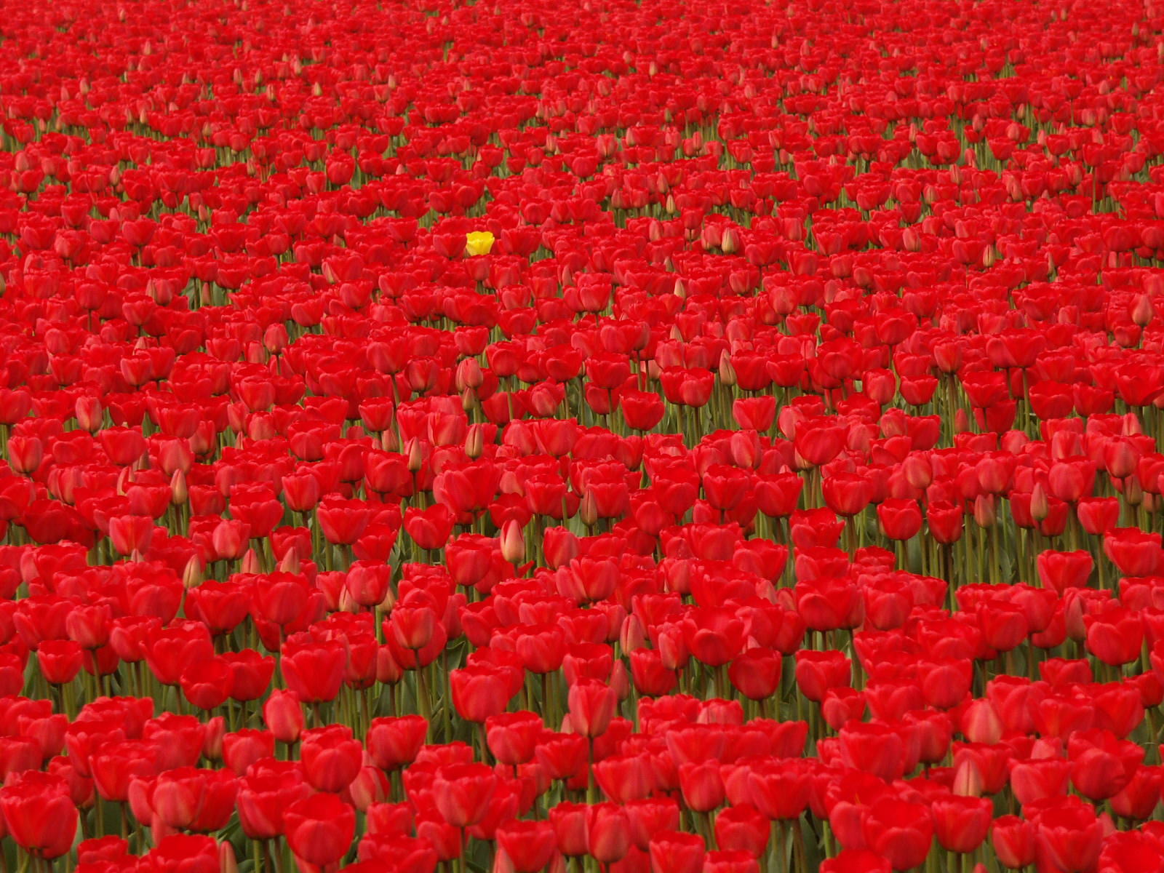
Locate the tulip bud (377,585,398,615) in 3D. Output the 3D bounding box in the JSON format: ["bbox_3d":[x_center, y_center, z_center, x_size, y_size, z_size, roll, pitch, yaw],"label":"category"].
[{"bbox_3d":[-0.270,0.220,9.203,0.030,0.050,0.030,3,6,0],"label":"tulip bud"}]

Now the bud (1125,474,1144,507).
[{"bbox_3d":[0.864,0.083,10.451,0.027,0.052,0.027,0,6,0],"label":"bud"}]

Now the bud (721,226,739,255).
[{"bbox_3d":[0.311,-0.411,14.062,0.035,0.060,0.035,0,6,0],"label":"bud"}]

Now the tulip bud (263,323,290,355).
[{"bbox_3d":[-0.541,-0.172,11.864,0.043,0.055,0.043,0,6,0],"label":"tulip bud"}]

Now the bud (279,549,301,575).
[{"bbox_3d":[-0.412,0.183,9.449,0.031,0.054,0.031,6,6,0],"label":"bud"}]

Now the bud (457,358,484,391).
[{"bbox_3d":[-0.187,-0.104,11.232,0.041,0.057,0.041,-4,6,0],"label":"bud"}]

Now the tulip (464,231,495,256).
[{"bbox_3d":[-0.213,-0.401,13.967,0.061,0.053,0.061,0,6,0],"label":"tulip"}]

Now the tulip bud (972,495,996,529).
[{"bbox_3d":[0.613,0.114,10.179,0.032,0.054,0.032,-5,6,0],"label":"tulip bud"}]

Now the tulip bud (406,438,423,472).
[{"bbox_3d":[-0.260,0.029,10.409,0.023,0.055,0.023,5,6,0],"label":"tulip bud"}]

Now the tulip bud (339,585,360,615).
[{"bbox_3d":[-0.305,0.211,8.758,0.029,0.046,0.029,-6,6,0],"label":"tulip bud"}]

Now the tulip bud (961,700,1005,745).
[{"bbox_3d":[0.468,0.338,7.822,0.050,0.062,0.050,0,6,0],"label":"tulip bud"}]

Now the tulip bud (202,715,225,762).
[{"bbox_3d":[-0.436,0.358,7.915,0.028,0.055,0.028,10,6,0],"label":"tulip bud"}]

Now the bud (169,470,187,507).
[{"bbox_3d":[-0.578,0.074,9.595,0.025,0.053,0.025,0,6,0],"label":"bud"}]

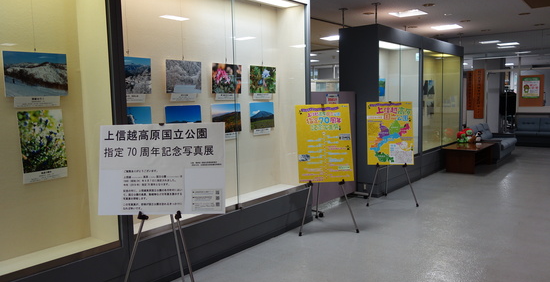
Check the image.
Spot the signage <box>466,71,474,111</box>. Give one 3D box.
[{"bbox_3d":[5.847,-1.494,12.776,0.202,1.157,0.030,4,7,39],"label":"signage"}]

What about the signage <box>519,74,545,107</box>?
[{"bbox_3d":[7.071,-1.383,11.796,0.601,0.876,0.030,4,7,39],"label":"signage"}]

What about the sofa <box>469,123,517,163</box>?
[{"bbox_3d":[4.671,0.030,9.241,0.750,0.750,1.550,4,7,39],"label":"sofa"}]

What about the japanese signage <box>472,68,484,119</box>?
[{"bbox_3d":[6.041,-1.382,12.632,0.275,1.459,0.030,4,7,39],"label":"japanese signage"}]

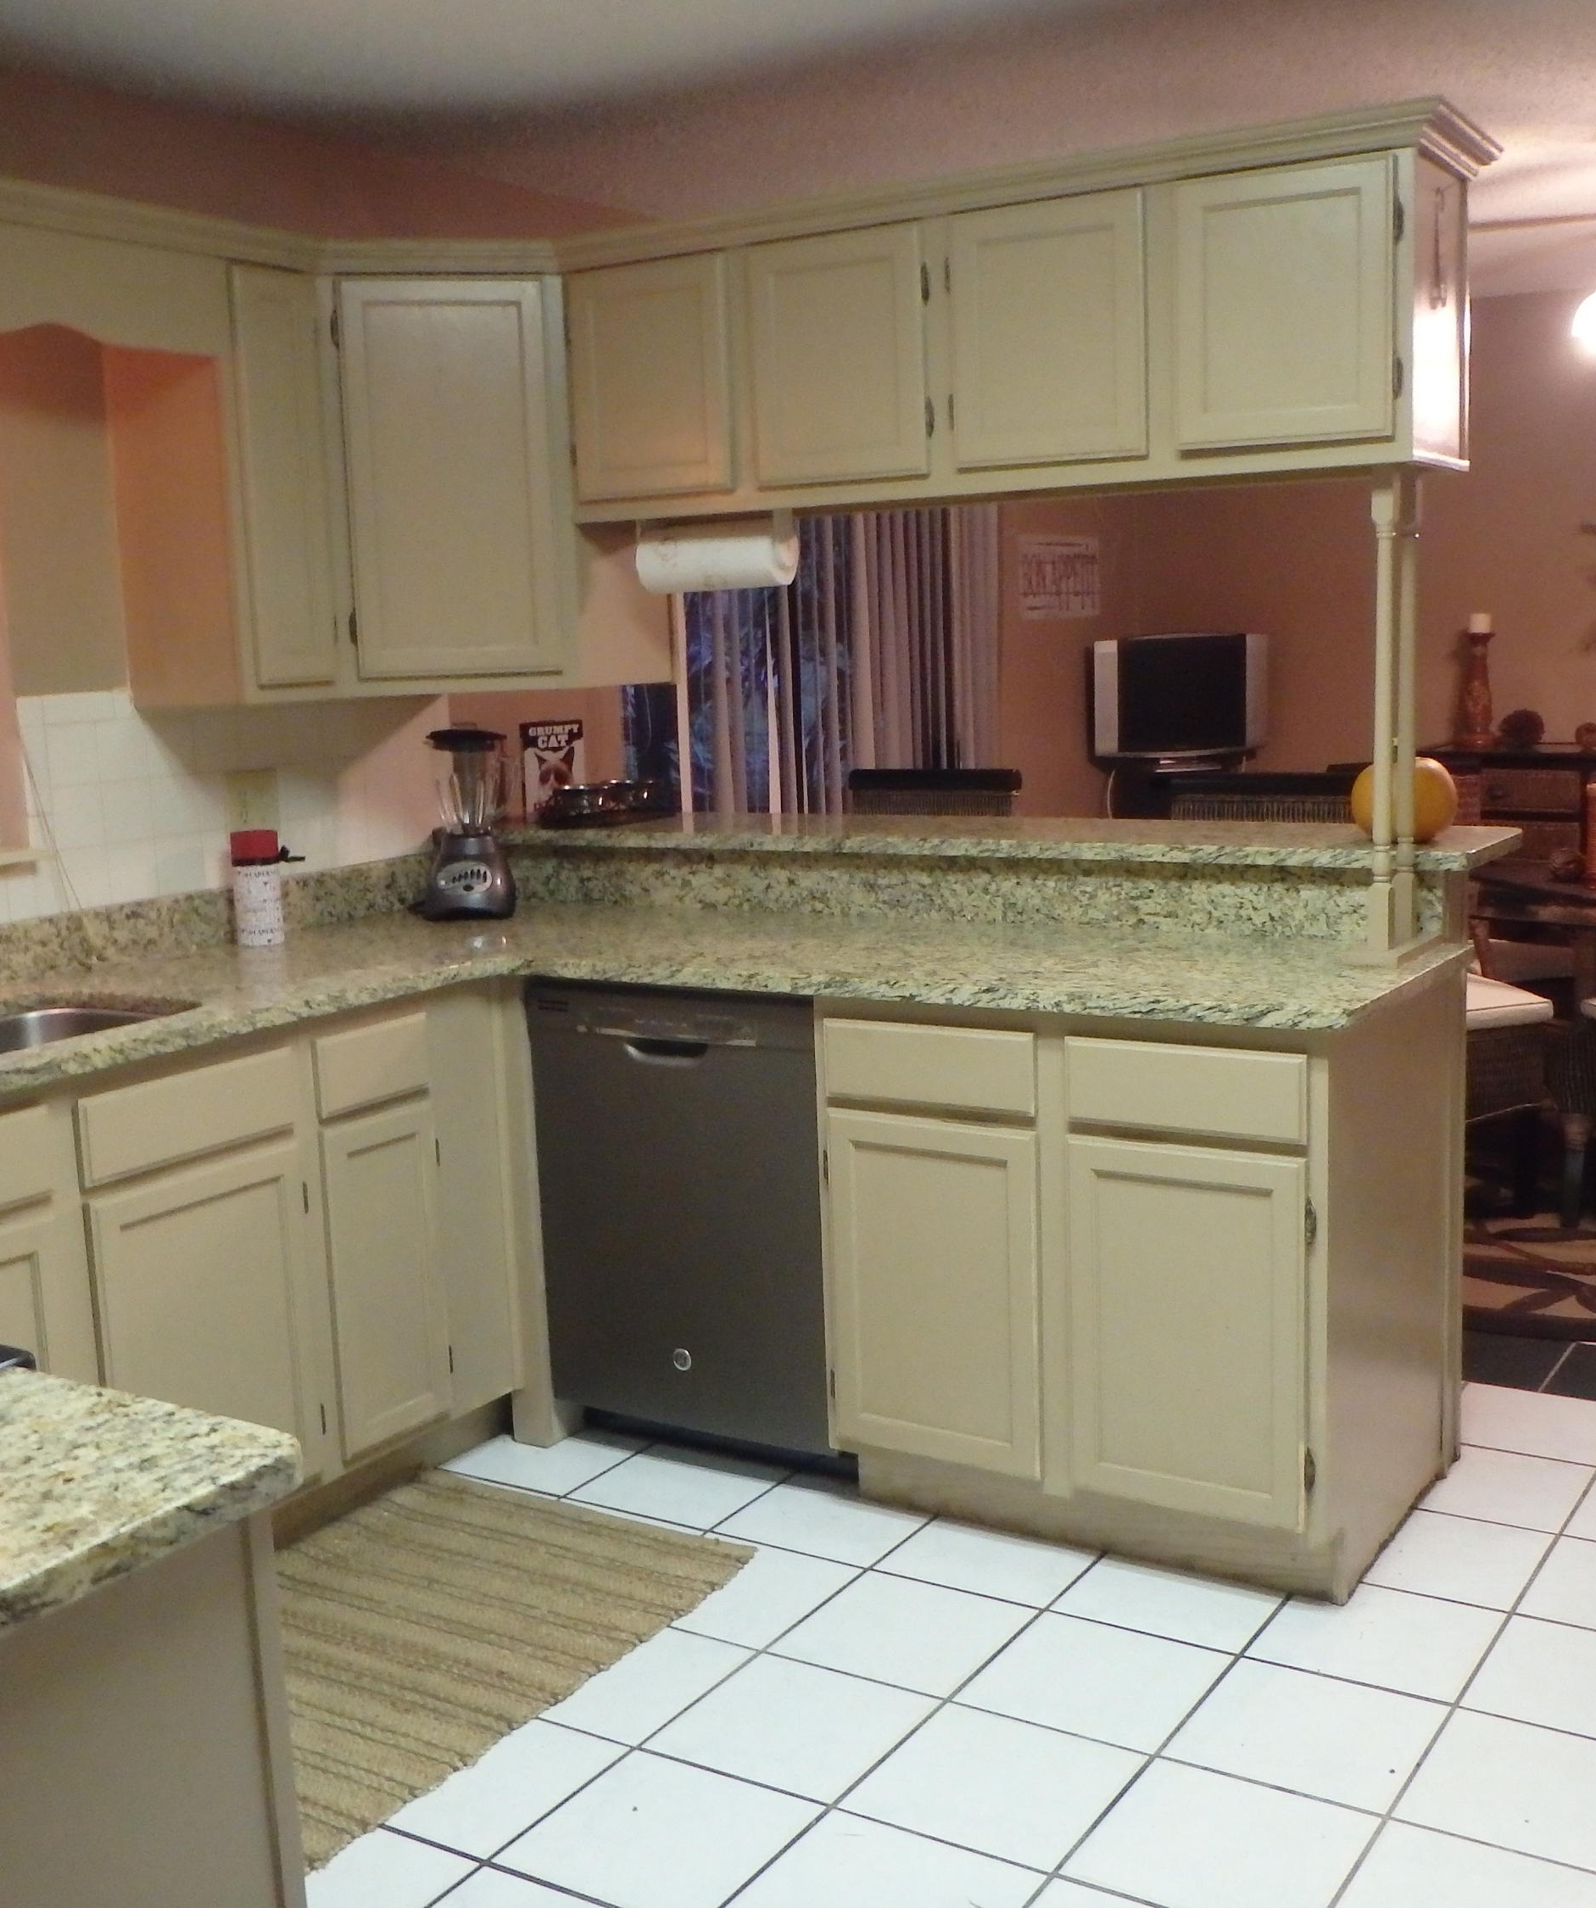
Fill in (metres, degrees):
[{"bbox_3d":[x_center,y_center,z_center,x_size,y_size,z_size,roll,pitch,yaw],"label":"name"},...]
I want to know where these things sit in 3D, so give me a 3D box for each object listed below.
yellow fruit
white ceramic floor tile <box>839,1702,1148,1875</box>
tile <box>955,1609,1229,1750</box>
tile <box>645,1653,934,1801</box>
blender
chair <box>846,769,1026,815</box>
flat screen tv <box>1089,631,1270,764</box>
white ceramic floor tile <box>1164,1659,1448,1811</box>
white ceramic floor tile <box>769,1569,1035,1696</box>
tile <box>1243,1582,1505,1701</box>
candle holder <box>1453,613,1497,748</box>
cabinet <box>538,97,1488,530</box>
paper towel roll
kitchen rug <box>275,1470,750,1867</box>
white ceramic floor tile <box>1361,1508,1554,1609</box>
[{"bbox_3d":[1.059,-0.270,3.591,0.190,0.155,0.190,3,10,32],"label":"yellow fruit"},{"bbox_3d":[0.254,1.061,2.627,0.303,0.010,0.305,3,10,32],"label":"white ceramic floor tile"},{"bbox_3d":[0.420,1.029,2.909,0.299,0.012,0.299,3,10,32],"label":"tile"},{"bbox_3d":[-0.002,1.060,2.819,0.299,0.012,0.299,3,10,32],"label":"tile"},{"bbox_3d":[-0.662,-0.264,4.139,0.190,0.385,0.200,-2,9,-2],"label":"blender"},{"bbox_3d":[0.511,0.040,5.724,0.500,1.050,0.600,3,10,33],"label":"chair"},{"bbox_3d":[1.363,-0.922,7.411,0.650,0.470,0.300,-3,8,-5],"label":"flat screen tv"},{"bbox_3d":[0.678,1.041,2.745,0.299,0.012,0.299,3,10,32],"label":"white ceramic floor tile"},{"bbox_3d":[0.162,1.005,3.045,0.303,0.010,0.305,3,10,32],"label":"white ceramic floor tile"},{"bbox_3d":[0.842,0.998,2.999,0.299,0.012,0.299,3,10,32],"label":"tile"},{"bbox_3d":[2.201,-0.889,6.692,0.135,0.440,0.135,3,10,33],"label":"candle holder"},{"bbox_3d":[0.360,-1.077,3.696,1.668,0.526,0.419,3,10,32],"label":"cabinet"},{"bbox_3d":[-0.153,-0.748,3.932,0.290,0.110,0.110,3,10,32],"label":"paper towel roll"},{"bbox_3d":[-0.697,1.024,2.961,0.750,0.012,1.250,3,10,33],"label":"kitchen rug"},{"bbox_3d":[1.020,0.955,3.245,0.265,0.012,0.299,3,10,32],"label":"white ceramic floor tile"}]

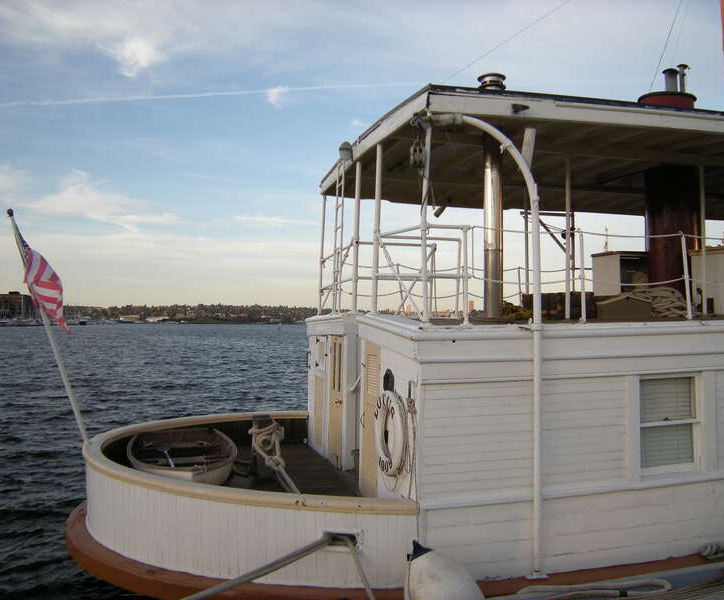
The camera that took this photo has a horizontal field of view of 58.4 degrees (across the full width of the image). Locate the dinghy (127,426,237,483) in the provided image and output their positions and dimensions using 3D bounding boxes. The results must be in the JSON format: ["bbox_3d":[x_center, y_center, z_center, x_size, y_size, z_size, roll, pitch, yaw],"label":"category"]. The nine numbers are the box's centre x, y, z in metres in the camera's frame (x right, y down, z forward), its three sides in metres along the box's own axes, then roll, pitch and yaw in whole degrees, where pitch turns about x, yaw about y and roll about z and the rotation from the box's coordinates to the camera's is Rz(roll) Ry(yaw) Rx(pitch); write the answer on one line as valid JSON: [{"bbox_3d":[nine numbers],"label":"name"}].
[{"bbox_3d":[-2.000,1.890,7.220,1.200,0.540,2.700,1,-2,-20],"label":"dinghy"}]

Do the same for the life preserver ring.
[{"bbox_3d":[0.252,1.209,5.850,0.110,0.770,0.770,1,-2,-15],"label":"life preserver ring"}]

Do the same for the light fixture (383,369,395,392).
[{"bbox_3d":[0.249,0.749,5.960,0.100,0.230,0.120,1,-2,-15],"label":"light fixture"}]

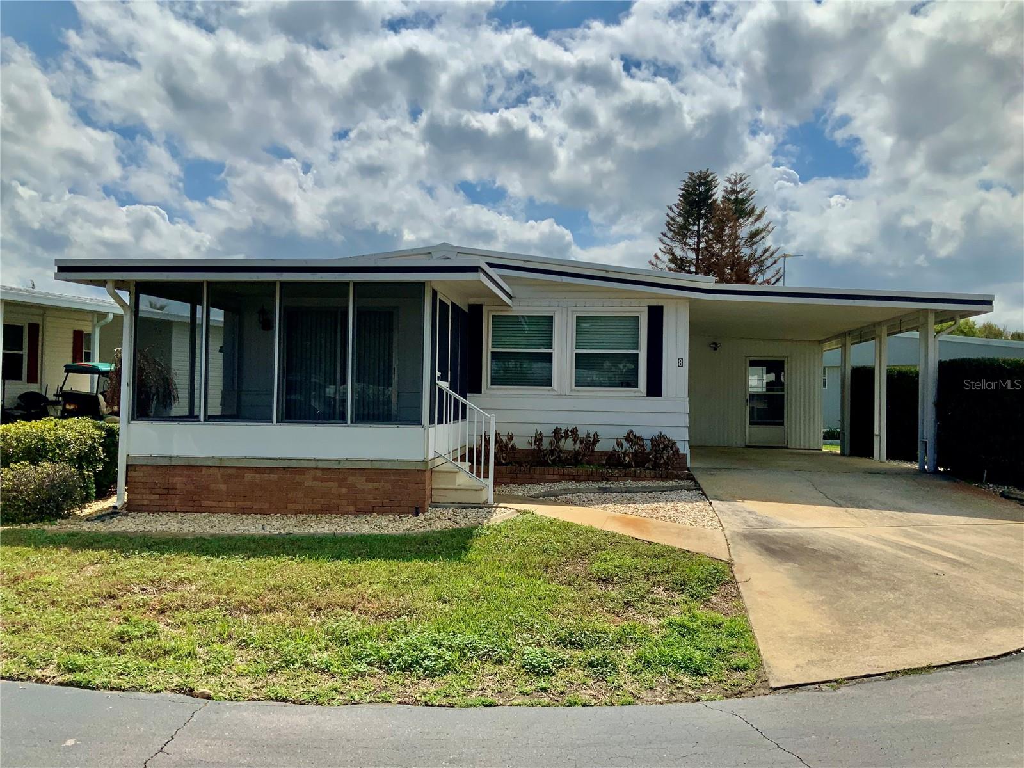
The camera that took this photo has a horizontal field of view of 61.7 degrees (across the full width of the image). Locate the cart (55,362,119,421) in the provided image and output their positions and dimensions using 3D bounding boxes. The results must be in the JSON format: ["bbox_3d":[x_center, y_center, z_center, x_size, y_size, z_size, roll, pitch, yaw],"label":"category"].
[{"bbox_3d":[-8.831,0.472,18.717,1.200,1.770,2.350,2,0,17],"label":"cart"}]

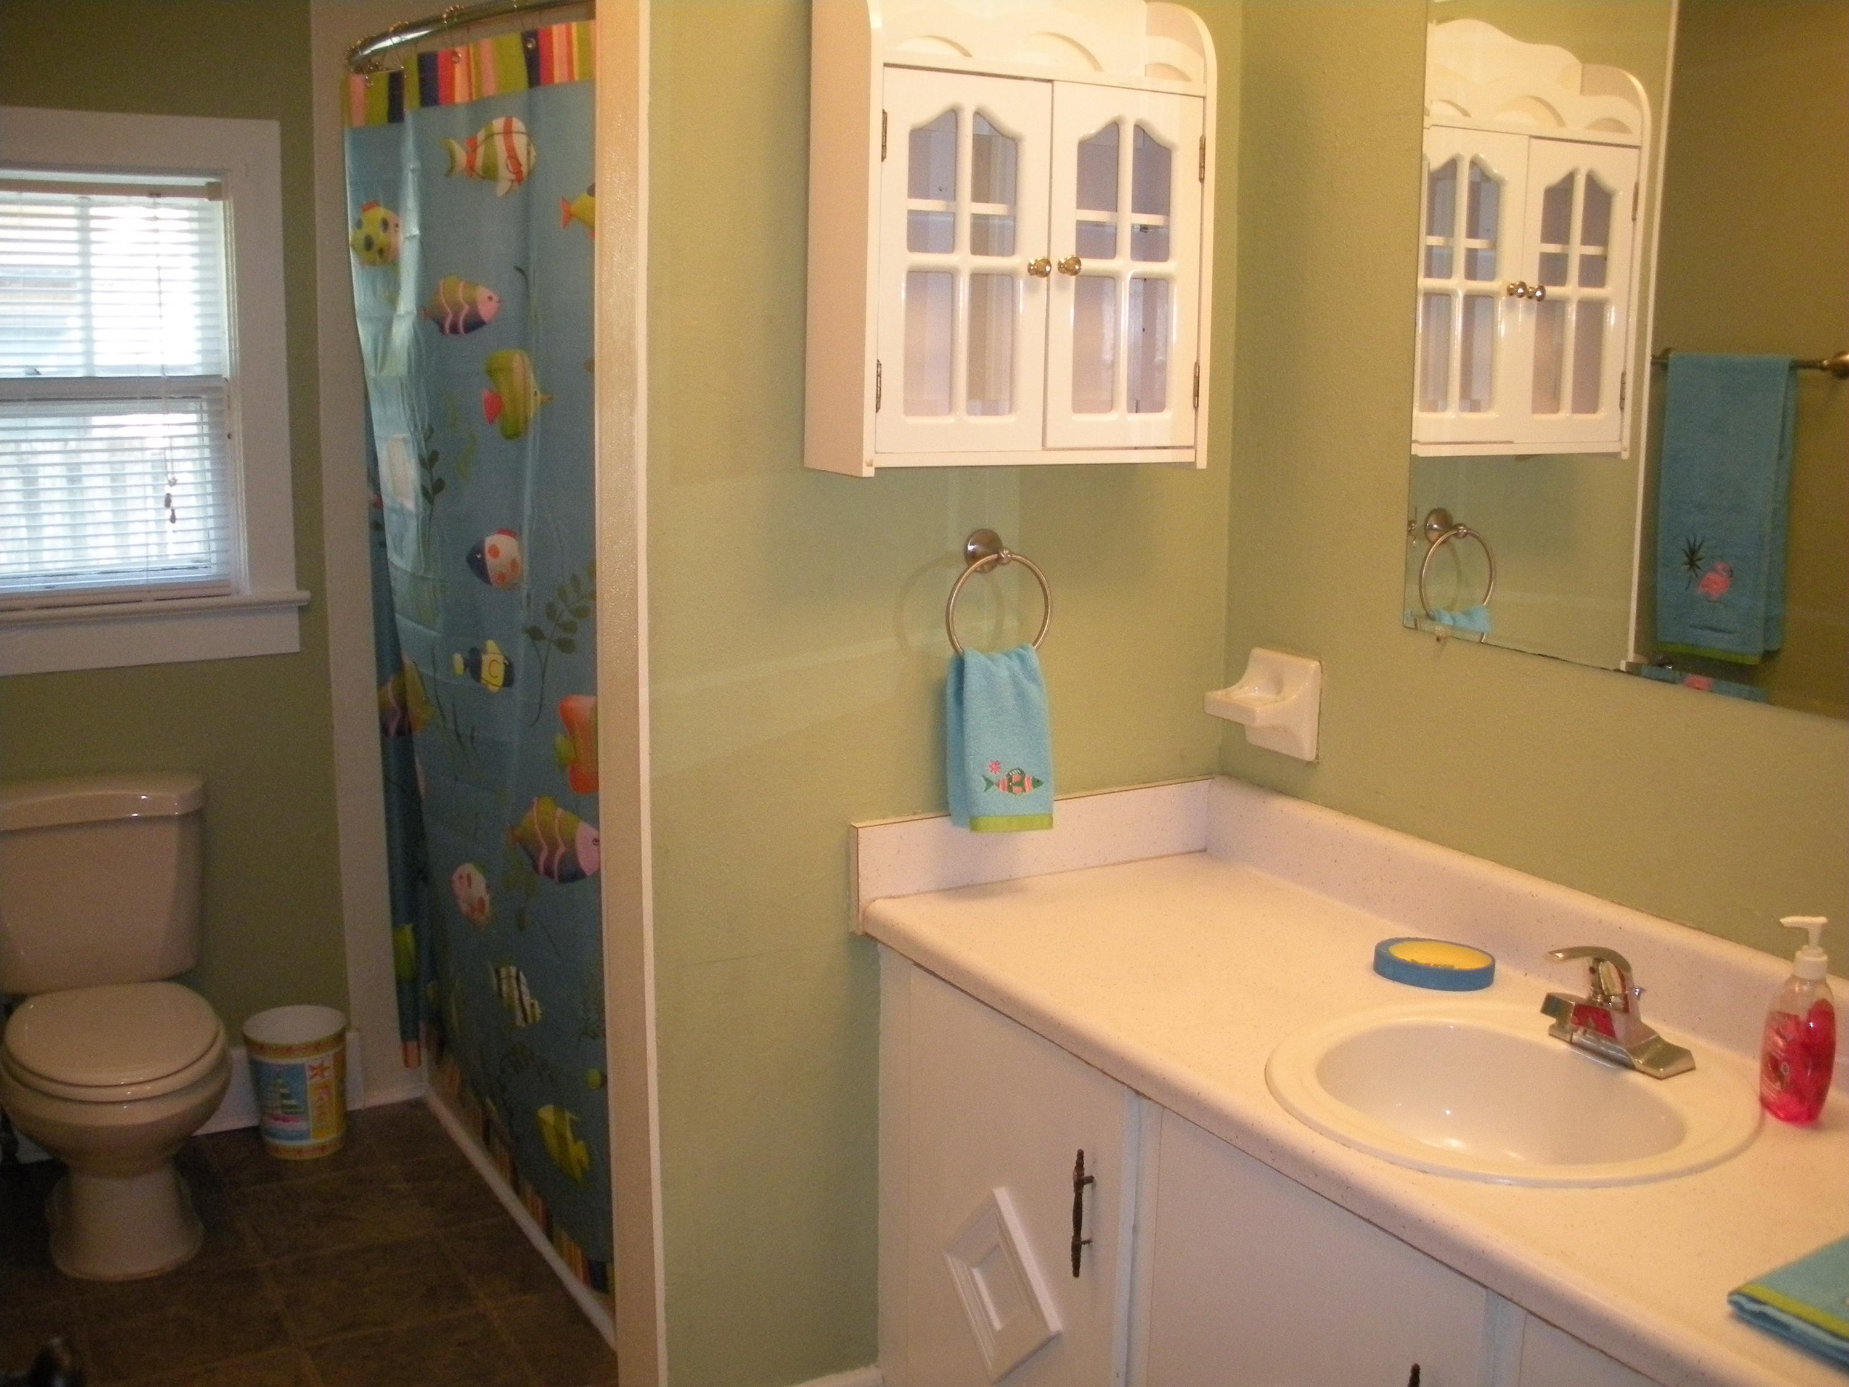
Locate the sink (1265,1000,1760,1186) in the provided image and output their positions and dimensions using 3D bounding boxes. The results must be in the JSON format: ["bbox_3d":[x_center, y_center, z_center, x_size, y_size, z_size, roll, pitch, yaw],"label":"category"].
[{"bbox_3d":[0.555,0.442,1.795,0.475,0.180,0.483,-5,12,-29],"label":"sink"}]

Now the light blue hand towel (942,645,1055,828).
[{"bbox_3d":[0.098,0.054,2.362,0.145,0.240,0.060,-5,12,-29],"label":"light blue hand towel"}]

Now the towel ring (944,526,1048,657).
[{"bbox_3d":[0.085,-0.116,2.344,0.155,0.175,0.062,-5,12,-29],"label":"towel ring"}]

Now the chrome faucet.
[{"bbox_3d":[0.640,0.294,1.785,0.158,0.128,0.148,-5,12,-29],"label":"chrome faucet"}]

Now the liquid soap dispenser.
[{"bbox_3d":[0.795,0.294,1.695,0.060,0.188,0.072,-1,11,-10],"label":"liquid soap dispenser"}]

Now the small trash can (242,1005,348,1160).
[{"bbox_3d":[-1.165,0.722,3.454,0.191,0.238,0.191,1,11,0],"label":"small trash can"}]

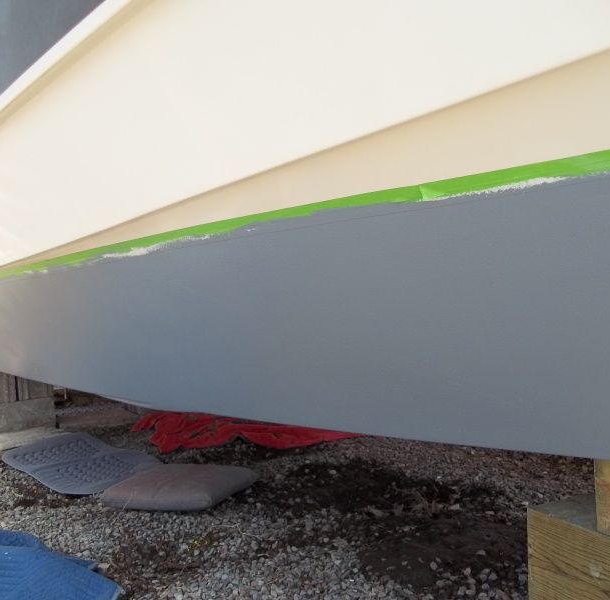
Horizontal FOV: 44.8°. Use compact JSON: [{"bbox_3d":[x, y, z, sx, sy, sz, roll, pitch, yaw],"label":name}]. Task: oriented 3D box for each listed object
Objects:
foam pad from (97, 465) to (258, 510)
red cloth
[{"bbox_3d":[-0.503,0.771,3.063,0.470,0.080,0.410,-2,3,17],"label":"foam pad"},{"bbox_3d":[-0.291,0.686,4.171,1.330,0.110,0.900,-3,3,0],"label":"red cloth"}]

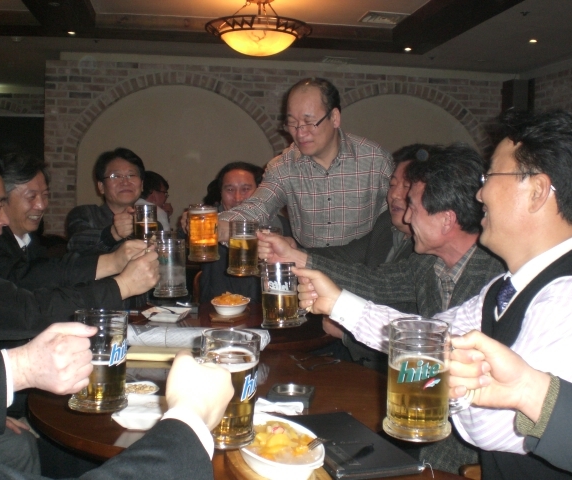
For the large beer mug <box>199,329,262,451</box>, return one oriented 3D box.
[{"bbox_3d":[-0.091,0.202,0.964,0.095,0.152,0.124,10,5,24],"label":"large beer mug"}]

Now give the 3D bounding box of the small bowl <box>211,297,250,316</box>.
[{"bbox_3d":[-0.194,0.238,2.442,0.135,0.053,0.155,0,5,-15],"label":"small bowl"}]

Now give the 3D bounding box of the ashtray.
[{"bbox_3d":[0.012,0.351,1.588,0.095,0.023,0.095,2,5,9],"label":"ashtray"}]

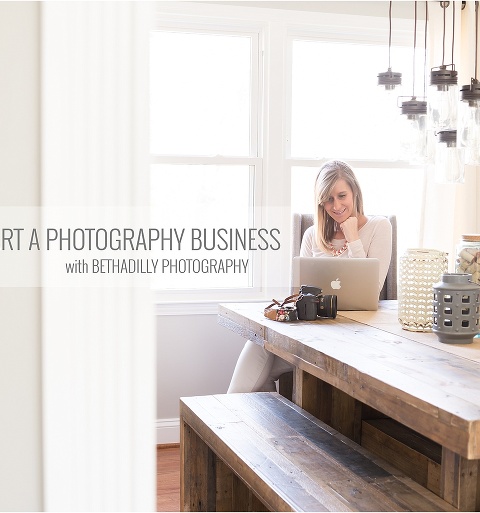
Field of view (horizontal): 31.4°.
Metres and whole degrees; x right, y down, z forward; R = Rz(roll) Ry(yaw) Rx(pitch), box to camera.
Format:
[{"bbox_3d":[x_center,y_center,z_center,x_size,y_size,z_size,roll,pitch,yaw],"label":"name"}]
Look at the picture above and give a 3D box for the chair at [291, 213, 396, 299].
[{"bbox_3d":[0.487,0.367,3.746,0.495,1.110,0.620,0,4,-5],"label":"chair"}]

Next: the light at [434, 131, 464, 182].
[{"bbox_3d":[0.671,-0.322,2.730,0.097,0.168,0.097,0,4,0],"label":"light"}]

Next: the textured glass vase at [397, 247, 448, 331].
[{"bbox_3d":[0.576,0.104,2.682,0.156,0.248,0.156,0,4,0],"label":"textured glass vase"}]

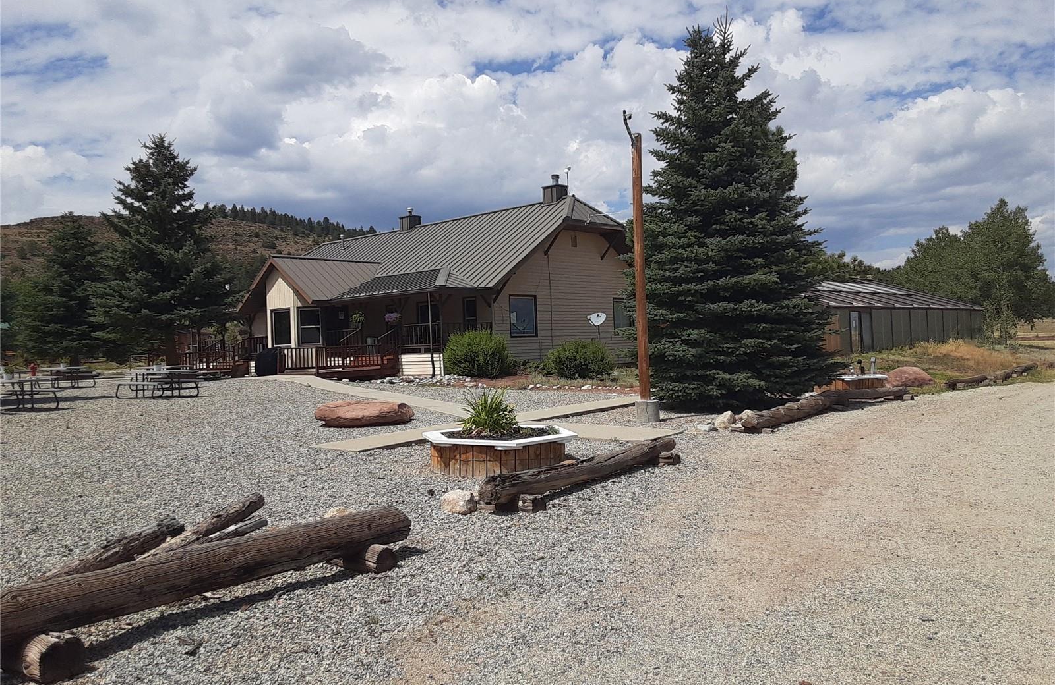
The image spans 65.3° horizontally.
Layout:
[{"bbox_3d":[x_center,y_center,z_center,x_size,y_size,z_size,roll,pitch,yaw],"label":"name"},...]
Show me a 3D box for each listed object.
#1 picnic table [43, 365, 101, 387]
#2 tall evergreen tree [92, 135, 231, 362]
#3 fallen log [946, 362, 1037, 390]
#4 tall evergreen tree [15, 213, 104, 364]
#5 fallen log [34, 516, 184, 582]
[{"bbox_3d":[-17.100,1.304,30.500,1.500,0.750,2.200,-2,0,-7],"label":"picnic table"},{"bbox_3d":[-17.400,-4.133,39.500,6.100,11.480,6.100,-2,0,0],"label":"tall evergreen tree"},{"bbox_3d":[11.500,0.738,20.100,6.300,0.320,0.350,-2,0,-44],"label":"fallen log"},{"bbox_3d":[-19.899,-2.075,35.522,3.700,7.053,3.700,-2,0,-29],"label":"tall evergreen tree"},{"bbox_3d":[-2.738,1.402,5.421,0.160,0.160,2.000,-2,0,1],"label":"fallen log"}]

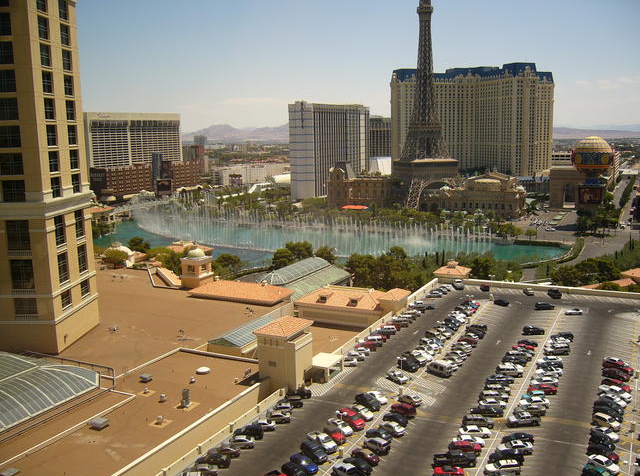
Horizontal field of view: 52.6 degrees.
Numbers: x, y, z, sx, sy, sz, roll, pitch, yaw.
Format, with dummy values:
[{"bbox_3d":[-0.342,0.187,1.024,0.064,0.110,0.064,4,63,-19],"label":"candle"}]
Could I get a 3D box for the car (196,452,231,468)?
[{"bbox_3d":[-14.628,30.900,89.583,4.628,1.639,1.784,-1,9,1],"label":"car"}]

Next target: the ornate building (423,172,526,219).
[{"bbox_3d":[107.954,-32.251,451.537,64.000,30.000,41.000,3,10,27],"label":"ornate building"}]

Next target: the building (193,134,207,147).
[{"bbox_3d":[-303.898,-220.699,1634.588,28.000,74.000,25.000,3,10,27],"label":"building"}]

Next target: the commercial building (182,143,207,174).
[{"bbox_3d":[-147.624,-88.421,786.409,28.000,45.500,20.000,3,10,27],"label":"commercial building"}]

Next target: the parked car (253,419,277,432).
[{"bbox_3d":[-8.870,28.853,99.747,4.300,1.430,1.760,0,9,4],"label":"parked car"}]

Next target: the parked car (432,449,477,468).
[{"bbox_3d":[18.436,30.329,88.538,5.633,1.848,1.976,-1,9,2],"label":"parked car"}]

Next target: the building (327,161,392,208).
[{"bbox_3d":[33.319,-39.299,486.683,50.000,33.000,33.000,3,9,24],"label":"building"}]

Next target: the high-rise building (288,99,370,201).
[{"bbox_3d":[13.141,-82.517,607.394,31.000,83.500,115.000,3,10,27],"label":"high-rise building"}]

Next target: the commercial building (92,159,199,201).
[{"bbox_3d":[-168.005,-56.091,634.307,27.000,29.000,130.000,3,10,27],"label":"commercial building"}]

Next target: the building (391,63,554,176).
[{"bbox_3d":[147.230,-102.725,622.019,138.000,113.000,95.000,3,9,23],"label":"building"}]

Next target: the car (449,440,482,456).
[{"bbox_3d":[20.383,29.548,90.919,4.510,1.680,1.800,0,9,4],"label":"car"}]

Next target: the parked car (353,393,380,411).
[{"bbox_3d":[8.011,27.478,108.608,1.881,1.627,4.830,-7,11,-33],"label":"parked car"}]

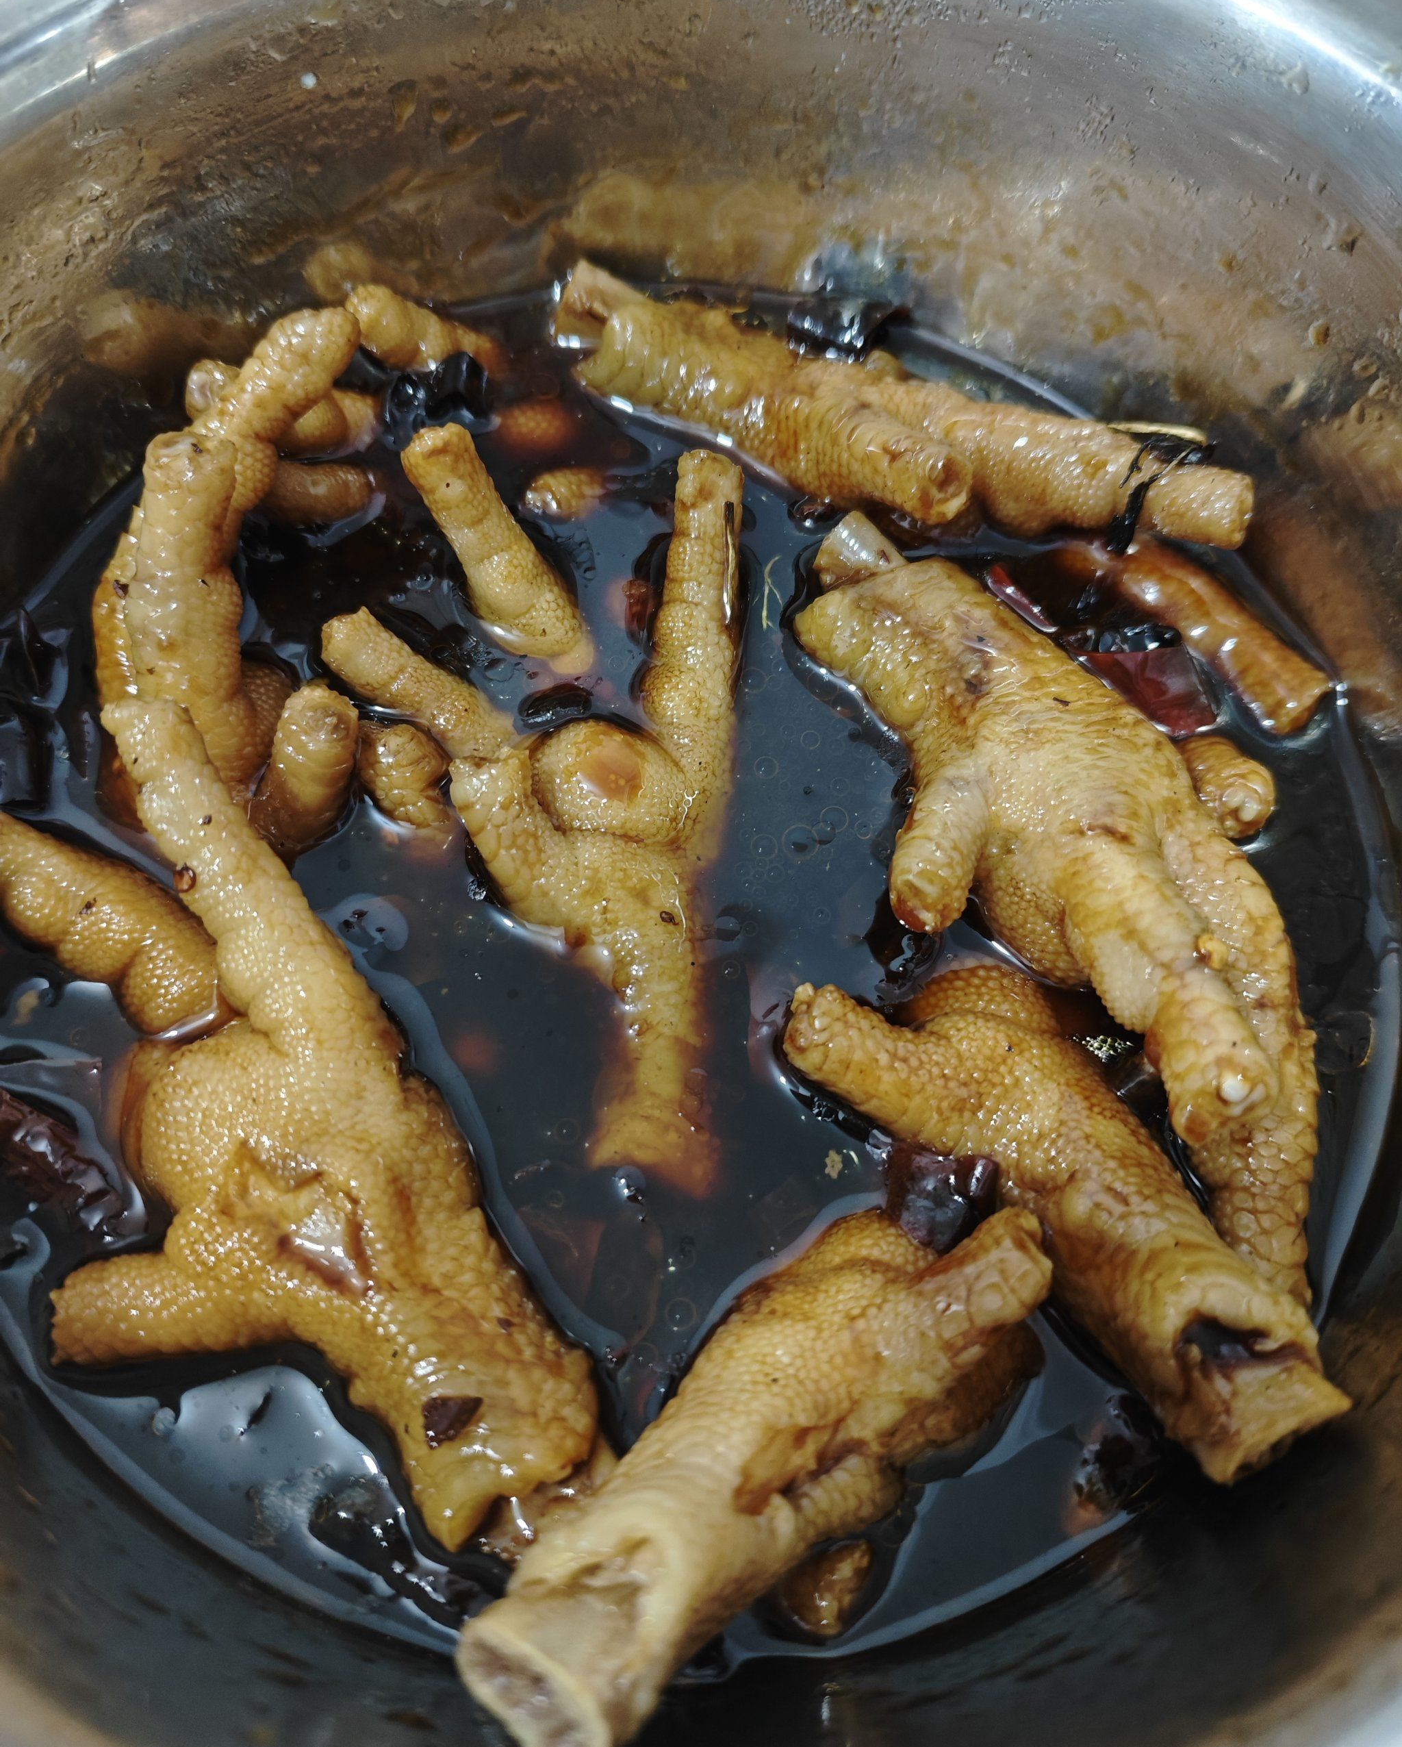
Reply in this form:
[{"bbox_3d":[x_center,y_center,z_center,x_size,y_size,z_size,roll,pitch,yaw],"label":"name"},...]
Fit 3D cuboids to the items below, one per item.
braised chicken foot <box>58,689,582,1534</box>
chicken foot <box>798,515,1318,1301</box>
[{"bbox_3d":[-0.058,0.034,0.161,0.052,0.036,0.114,-26,71,-12],"label":"braised chicken foot"},{"bbox_3d":[0.053,-0.002,0.179,0.053,0.036,0.122,-25,70,-12],"label":"chicken foot"}]

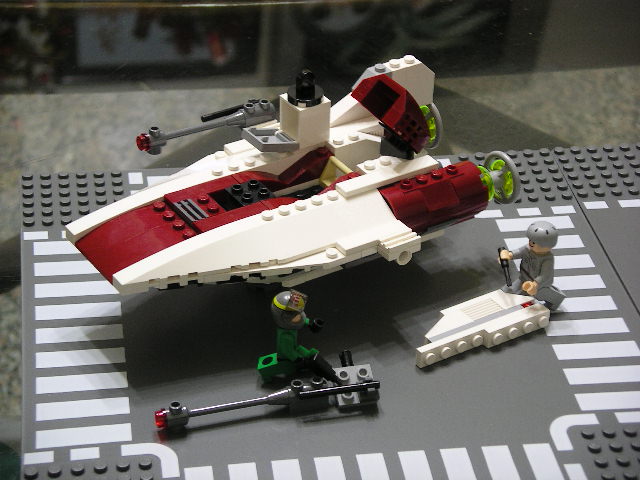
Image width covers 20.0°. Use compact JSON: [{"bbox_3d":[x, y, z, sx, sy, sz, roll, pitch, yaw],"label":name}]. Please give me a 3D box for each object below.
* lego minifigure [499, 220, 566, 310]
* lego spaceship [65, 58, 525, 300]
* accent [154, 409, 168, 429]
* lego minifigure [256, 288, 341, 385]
[{"bbox_3d":[0.089,0.011,0.761,0.024,0.033,0.019,-24,42,-34],"label":"lego minifigure"},{"bbox_3d":[-0.012,-0.028,0.769,0.196,0.069,0.114,-18,39,-29],"label":"lego spaceship"},{"bbox_3d":[-0.060,0.068,0.685,0.005,0.008,0.008,-8,35,-16],"label":"accent"},{"bbox_3d":[-0.009,0.038,0.712,0.031,0.033,0.020,0,33,-5],"label":"lego minifigure"}]

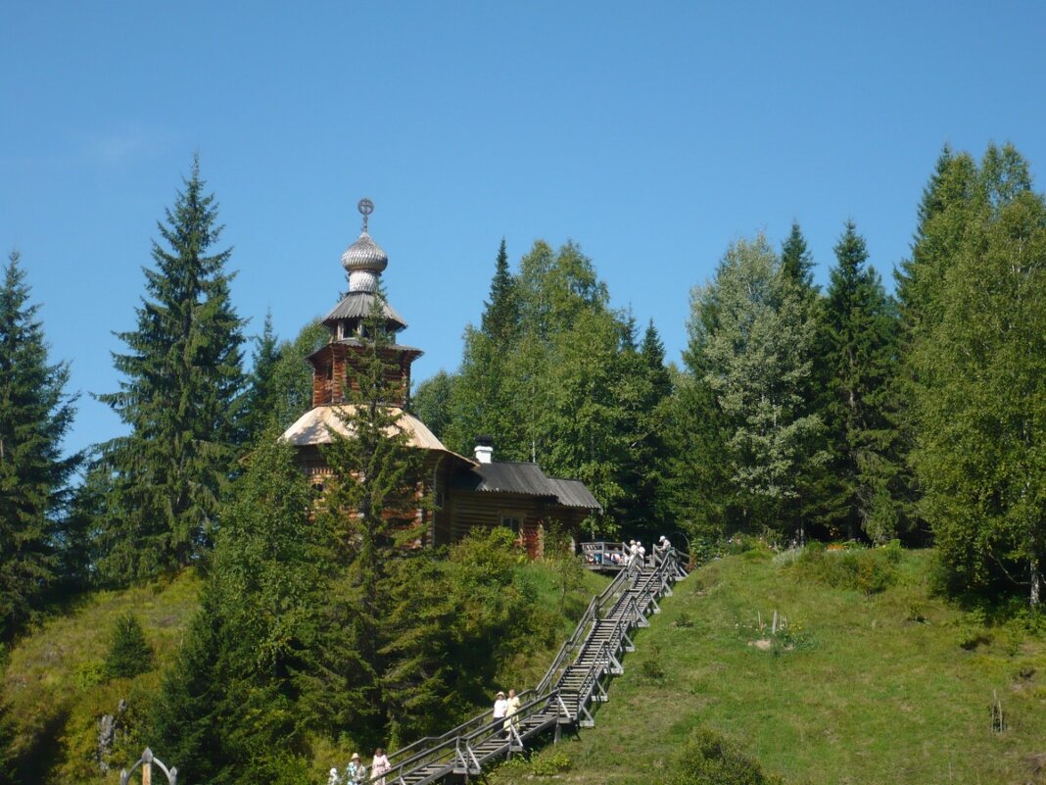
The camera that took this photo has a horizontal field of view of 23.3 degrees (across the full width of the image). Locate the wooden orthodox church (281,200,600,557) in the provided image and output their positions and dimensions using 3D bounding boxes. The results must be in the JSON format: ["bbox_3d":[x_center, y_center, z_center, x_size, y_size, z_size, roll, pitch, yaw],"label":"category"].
[{"bbox_3d":[-4.050,-0.338,107.563,14.416,15.439,8.832,4,-10,-21],"label":"wooden orthodox church"}]

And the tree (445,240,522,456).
[{"bbox_3d":[-1.122,1.077,128.622,4.200,18.073,4.200,0,-10,0],"label":"tree"}]

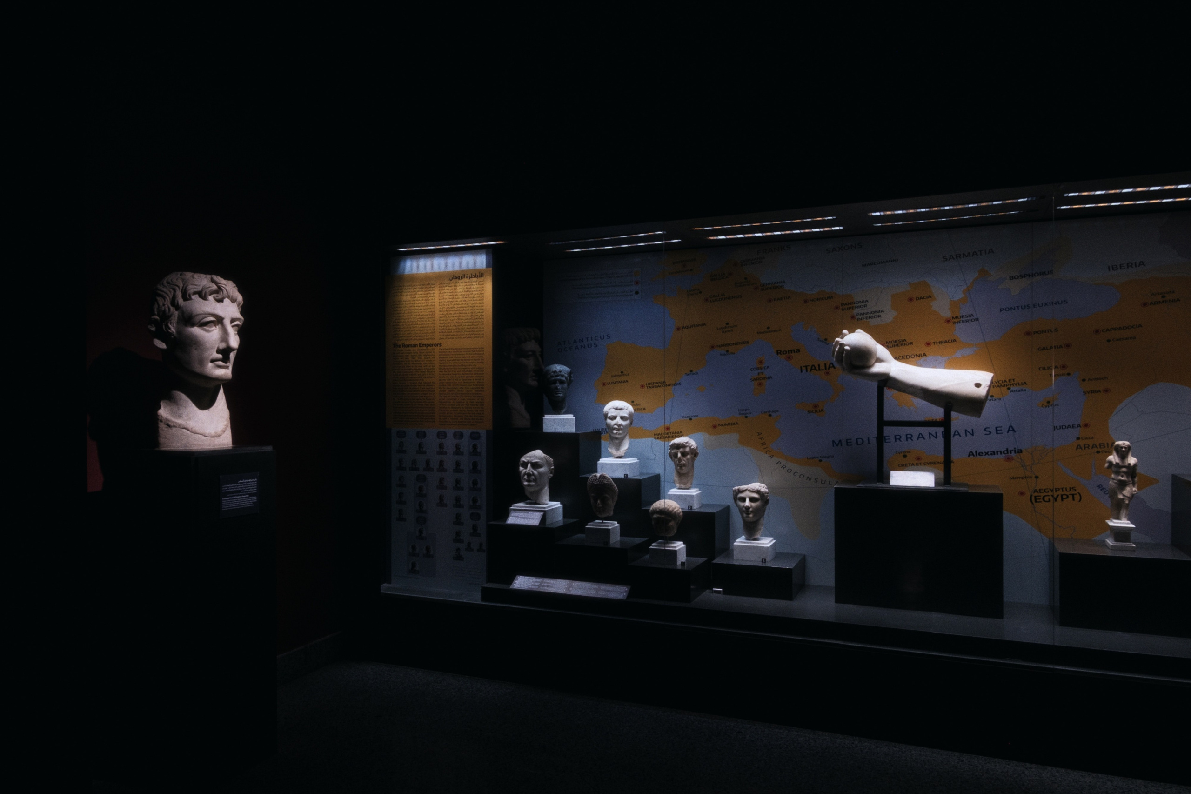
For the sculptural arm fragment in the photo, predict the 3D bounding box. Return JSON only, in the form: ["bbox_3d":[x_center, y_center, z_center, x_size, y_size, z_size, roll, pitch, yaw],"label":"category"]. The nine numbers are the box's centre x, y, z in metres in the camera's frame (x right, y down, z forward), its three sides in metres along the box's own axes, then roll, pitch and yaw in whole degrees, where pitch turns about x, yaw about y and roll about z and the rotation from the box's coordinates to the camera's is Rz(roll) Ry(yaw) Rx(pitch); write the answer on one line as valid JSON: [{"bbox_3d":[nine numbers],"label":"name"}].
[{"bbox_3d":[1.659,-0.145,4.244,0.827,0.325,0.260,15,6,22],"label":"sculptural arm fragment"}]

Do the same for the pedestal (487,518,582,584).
[{"bbox_3d":[-0.371,0.929,4.797,0.440,0.352,0.338,0,0,22],"label":"pedestal"}]

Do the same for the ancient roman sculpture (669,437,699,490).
[{"bbox_3d":[0.529,0.395,4.739,0.173,0.317,0.217,0,0,21],"label":"ancient roman sculpture"}]

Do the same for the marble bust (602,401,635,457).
[{"bbox_3d":[0.147,0.201,4.930,0.185,0.355,0.217,0,0,9],"label":"marble bust"}]

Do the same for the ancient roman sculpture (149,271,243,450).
[{"bbox_3d":[-1.740,-0.158,3.477,0.426,0.772,0.364,0,0,23],"label":"ancient roman sculpture"}]

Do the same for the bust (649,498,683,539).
[{"bbox_3d":[0.393,0.678,4.426,0.187,0.208,0.192,0,0,23],"label":"bust"}]

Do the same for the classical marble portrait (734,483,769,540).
[{"bbox_3d":[0.896,0.654,4.553,0.203,0.320,0.224,0,0,23],"label":"classical marble portrait"}]

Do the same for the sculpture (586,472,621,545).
[{"bbox_3d":[0.041,0.640,4.609,0.185,0.404,0.201,0,0,20],"label":"sculpture"}]

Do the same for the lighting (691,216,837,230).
[{"bbox_3d":[0.891,-0.924,4.269,0.778,0.015,0.019,0,0,22],"label":"lighting"}]

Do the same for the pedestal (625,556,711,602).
[{"bbox_3d":[0.410,1.010,4.449,0.355,0.173,0.342,0,0,23],"label":"pedestal"}]

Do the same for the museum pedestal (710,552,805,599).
[{"bbox_3d":[0.939,1.011,4.553,0.445,0.170,0.426,0,0,23],"label":"museum pedestal"}]

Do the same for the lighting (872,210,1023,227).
[{"bbox_3d":[1.817,-0.924,4.129,0.718,0.021,0.031,0,0,23],"label":"lighting"}]

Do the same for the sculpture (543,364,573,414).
[{"bbox_3d":[-0.237,-0.052,5.054,0.178,0.317,0.217,0,0,7],"label":"sculpture"}]

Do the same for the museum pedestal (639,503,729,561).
[{"bbox_3d":[0.547,0.880,4.761,0.437,0.435,0.354,0,0,23],"label":"museum pedestal"}]

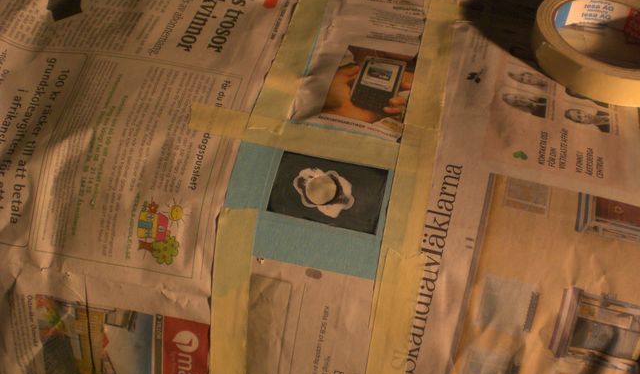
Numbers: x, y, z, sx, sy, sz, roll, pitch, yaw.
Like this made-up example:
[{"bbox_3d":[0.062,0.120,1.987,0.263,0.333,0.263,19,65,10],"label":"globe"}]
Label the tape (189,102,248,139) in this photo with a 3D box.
[{"bbox_3d":[-0.055,-0.036,0.374,0.033,0.002,0.020,11,47,3],"label":"tape"}]

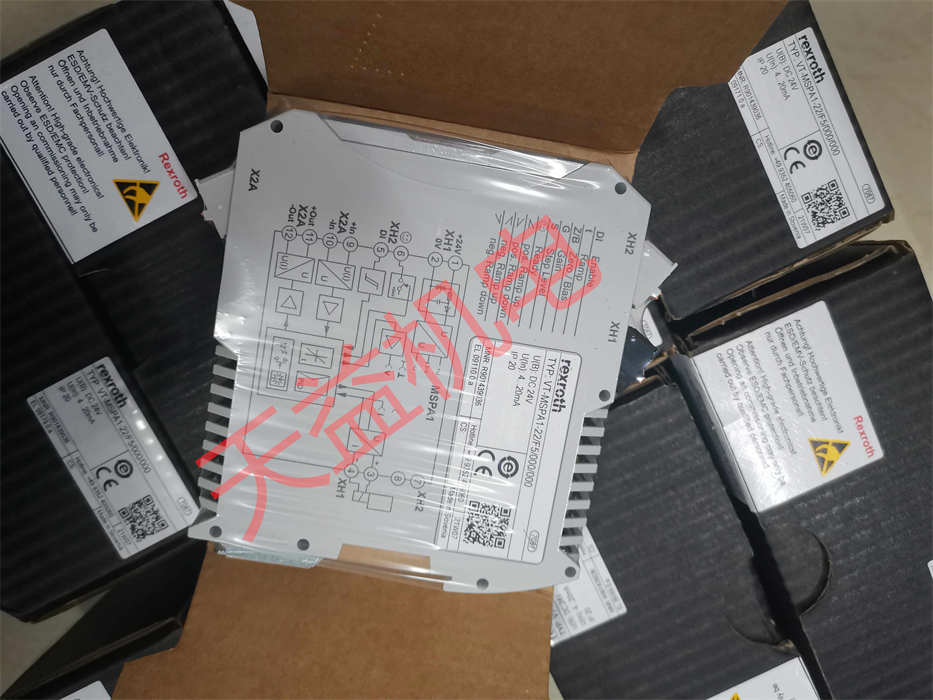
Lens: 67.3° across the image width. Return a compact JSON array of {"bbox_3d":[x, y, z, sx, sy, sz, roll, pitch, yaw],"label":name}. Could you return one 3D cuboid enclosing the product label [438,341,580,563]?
[{"bbox_3d":[0.011,0.027,0.182,0.029,0.001,0.057,9,96,-2],"label":"product label"}]

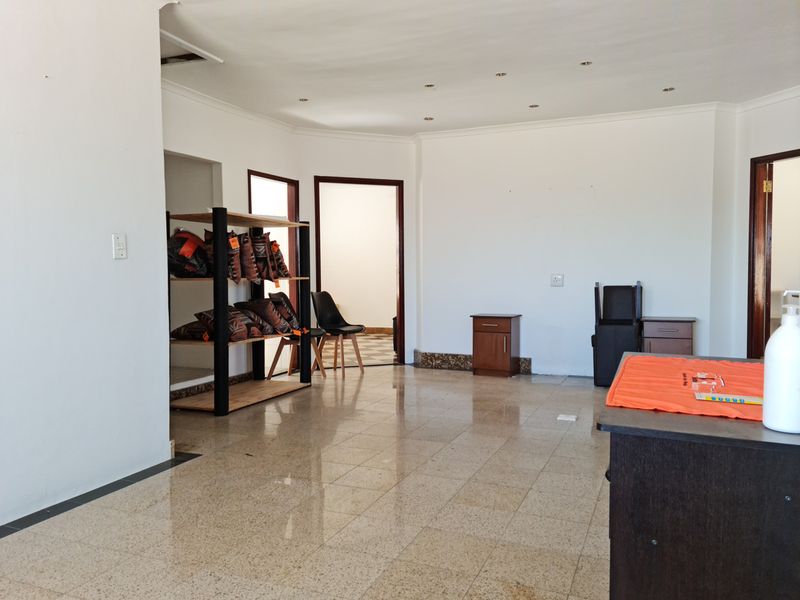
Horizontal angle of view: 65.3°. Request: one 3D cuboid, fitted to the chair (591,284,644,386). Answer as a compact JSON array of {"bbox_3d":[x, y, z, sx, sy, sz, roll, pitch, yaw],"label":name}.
[{"bbox_3d":[2.010,0.303,5.744,0.420,0.940,0.500,1,3,23],"label":"chair"}]

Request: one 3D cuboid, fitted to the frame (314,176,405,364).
[{"bbox_3d":[-0.439,-0.290,6.837,0.990,2.040,0.130,-1,3,-22],"label":"frame"}]

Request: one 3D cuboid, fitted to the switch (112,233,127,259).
[{"bbox_3d":[-1.394,-0.267,3.115,0.012,0.122,0.075,1,3,23],"label":"switch"}]

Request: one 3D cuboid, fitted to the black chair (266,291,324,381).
[{"bbox_3d":[-1.011,0.345,6.233,0.500,0.830,0.460,1,3,23],"label":"black chair"}]

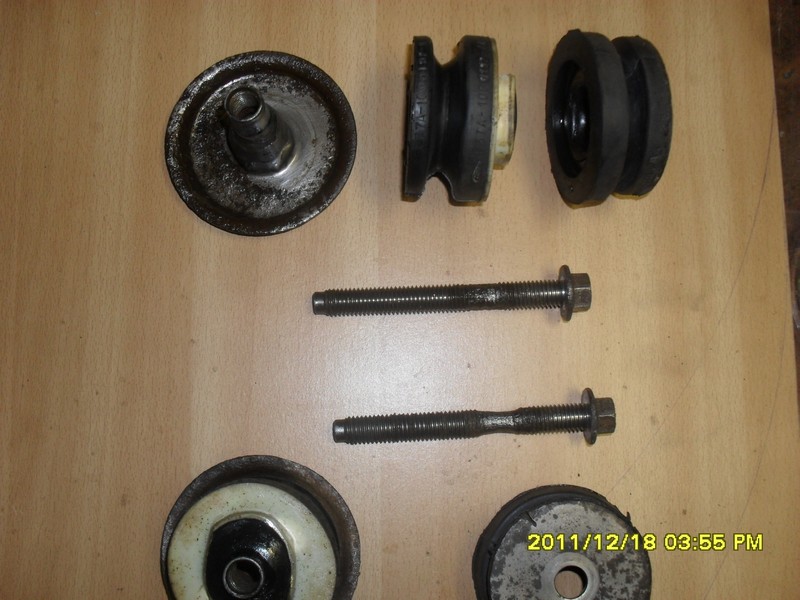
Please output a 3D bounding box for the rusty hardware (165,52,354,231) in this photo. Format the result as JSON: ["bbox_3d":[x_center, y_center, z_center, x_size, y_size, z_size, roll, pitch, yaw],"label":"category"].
[{"bbox_3d":[-0.061,-0.071,0.337,0.084,0.049,0.084,0,83,1],"label":"rusty hardware"}]

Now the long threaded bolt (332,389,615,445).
[{"bbox_3d":[0.030,0.051,0.335,0.117,0.024,0.024,-4,82,3],"label":"long threaded bolt"}]

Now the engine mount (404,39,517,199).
[{"bbox_3d":[0.024,-0.072,0.327,0.041,0.067,0.067,3,83,1],"label":"engine mount"}]

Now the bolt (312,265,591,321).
[{"bbox_3d":[0.021,-0.001,0.342,0.118,0.024,0.024,-2,82,4],"label":"bolt"}]

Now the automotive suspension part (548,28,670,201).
[{"bbox_3d":[0.084,-0.073,0.327,0.030,0.068,0.068,1,82,-6],"label":"automotive suspension part"}]

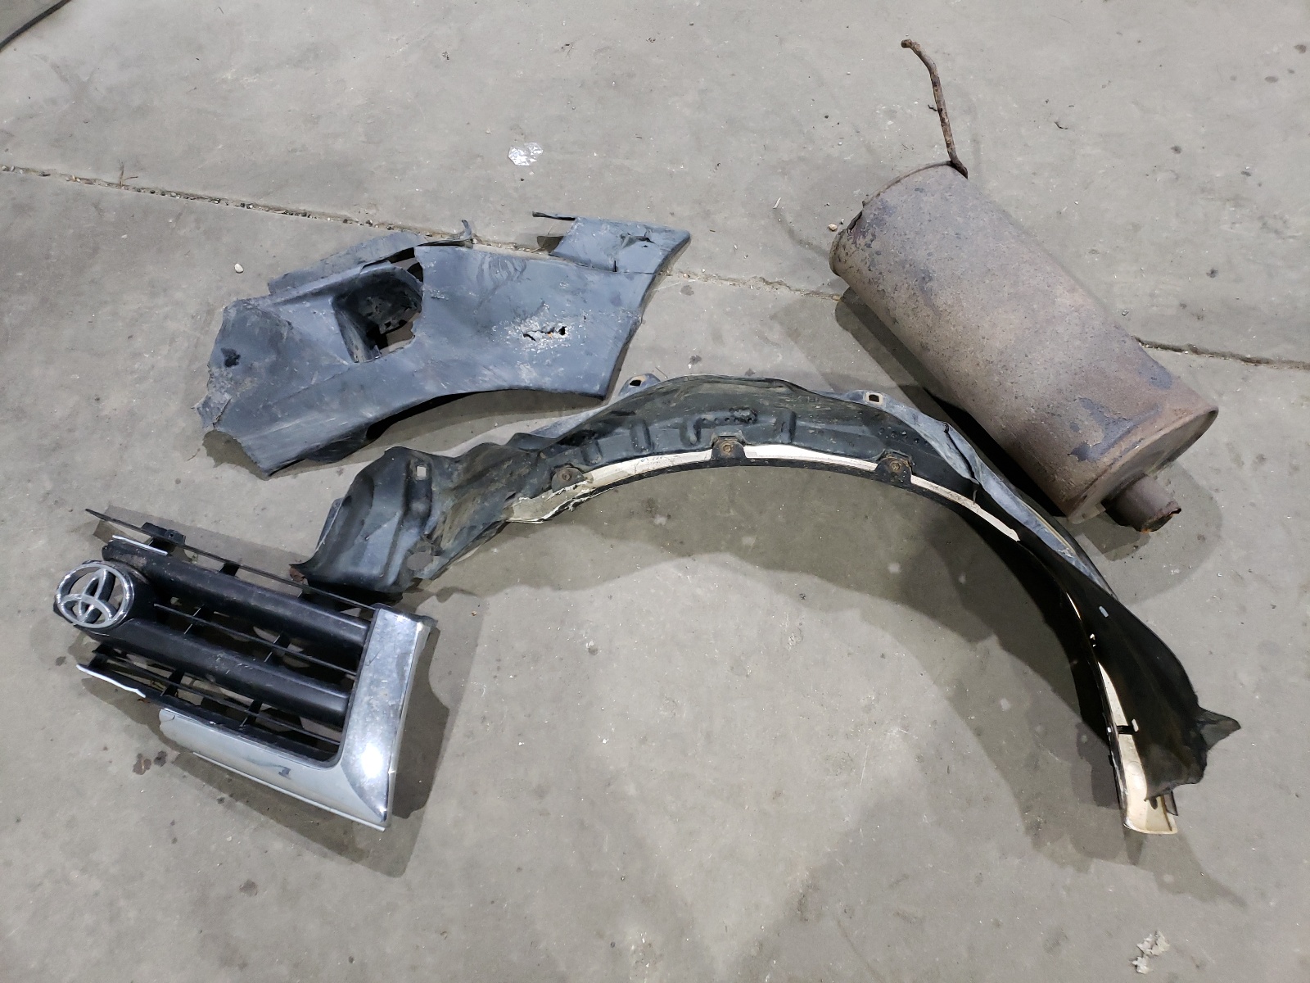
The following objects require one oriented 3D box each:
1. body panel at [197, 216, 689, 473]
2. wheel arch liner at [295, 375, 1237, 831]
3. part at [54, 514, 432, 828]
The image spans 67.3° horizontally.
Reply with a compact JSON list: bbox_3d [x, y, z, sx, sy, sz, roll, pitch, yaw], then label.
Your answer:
[{"bbox_3d":[-0.306,-0.270,1.505,0.780,0.130,0.430,-8,58,-5],"label":"body panel"},{"bbox_3d":[0.158,0.024,1.280,1.170,0.210,0.560,15,59,9],"label":"wheel arch liner"},{"bbox_3d":[-0.515,0.200,1.207,0.510,0.120,0.255,15,59,9],"label":"part"}]

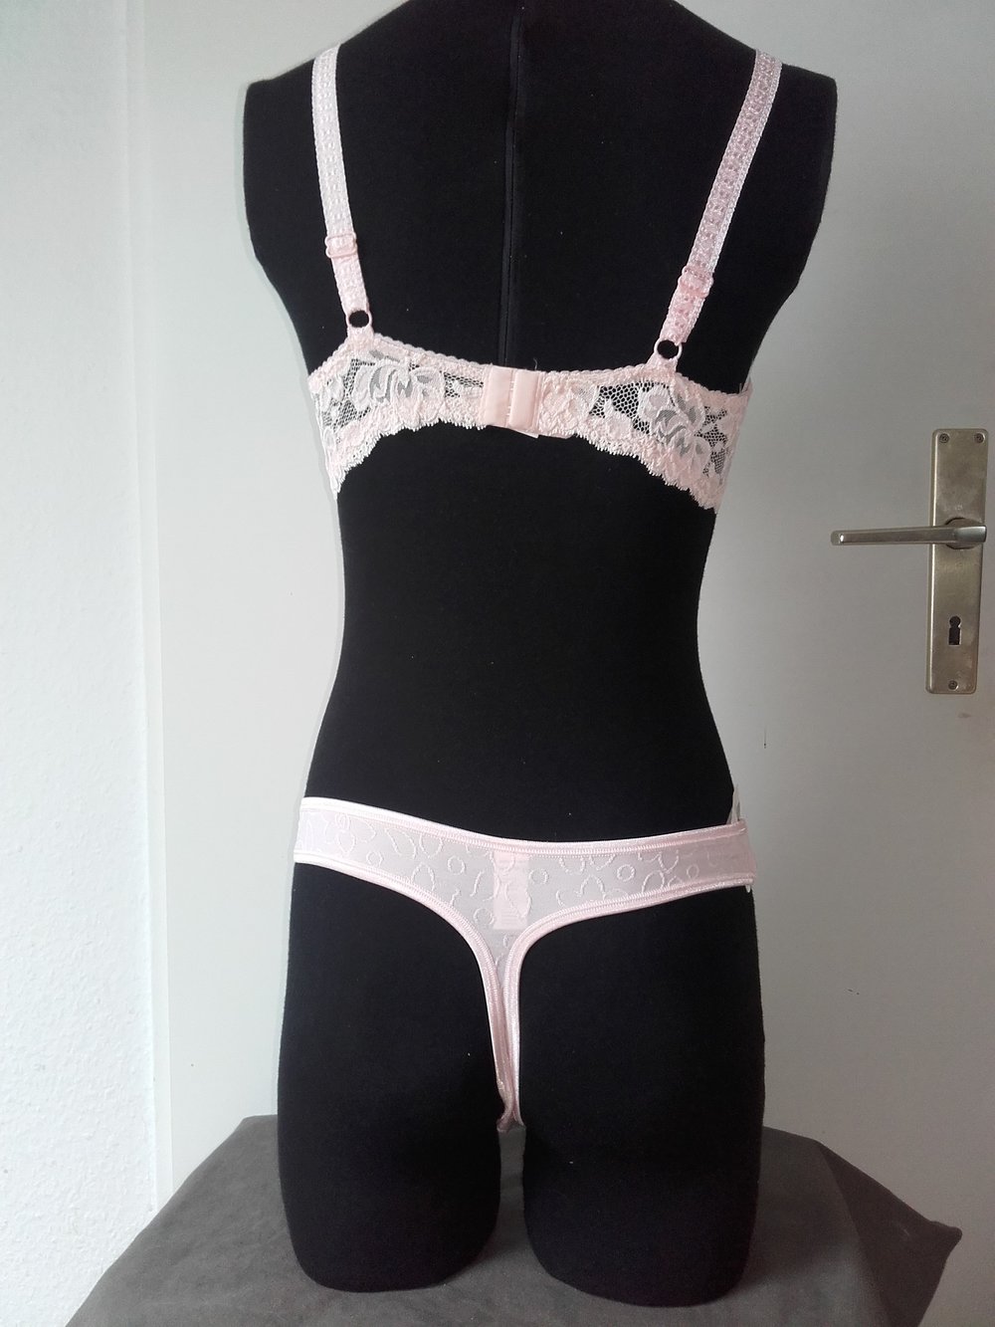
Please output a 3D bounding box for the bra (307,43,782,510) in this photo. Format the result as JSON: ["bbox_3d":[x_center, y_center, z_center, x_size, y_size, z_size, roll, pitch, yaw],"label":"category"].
[{"bbox_3d":[0.024,-0.230,0.776,0.292,0.294,0.222,1,5,7],"label":"bra"}]

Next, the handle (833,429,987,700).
[{"bbox_3d":[0.333,-0.083,0.962,0.138,0.219,0.056,0,5,0],"label":"handle"}]

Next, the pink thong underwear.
[{"bbox_3d":[0.018,0.204,0.808,0.307,0.238,0.203,1,5,7],"label":"pink thong underwear"}]

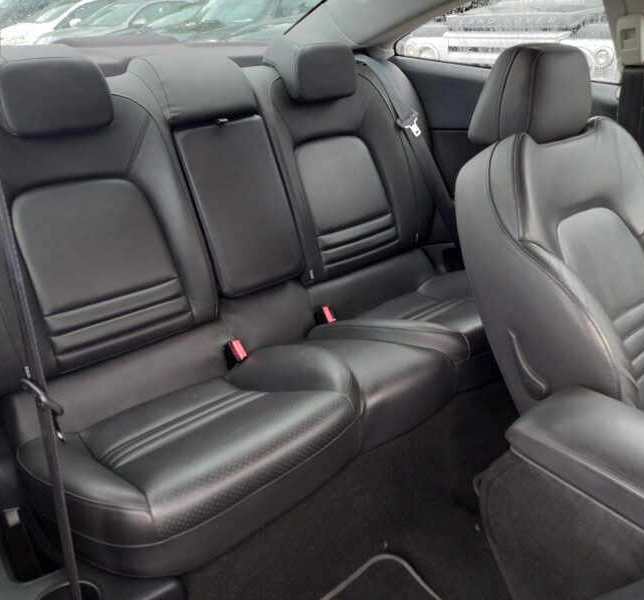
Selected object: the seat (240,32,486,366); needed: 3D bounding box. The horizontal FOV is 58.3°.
[{"bbox_3d":[0.245,-0.293,1.544,0.551,0.738,0.894,-21,34,-34],"label":"seat"}]

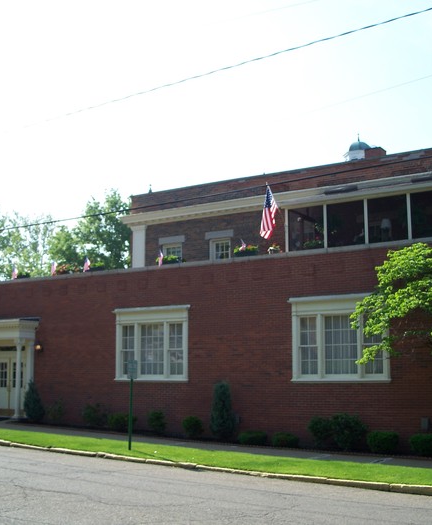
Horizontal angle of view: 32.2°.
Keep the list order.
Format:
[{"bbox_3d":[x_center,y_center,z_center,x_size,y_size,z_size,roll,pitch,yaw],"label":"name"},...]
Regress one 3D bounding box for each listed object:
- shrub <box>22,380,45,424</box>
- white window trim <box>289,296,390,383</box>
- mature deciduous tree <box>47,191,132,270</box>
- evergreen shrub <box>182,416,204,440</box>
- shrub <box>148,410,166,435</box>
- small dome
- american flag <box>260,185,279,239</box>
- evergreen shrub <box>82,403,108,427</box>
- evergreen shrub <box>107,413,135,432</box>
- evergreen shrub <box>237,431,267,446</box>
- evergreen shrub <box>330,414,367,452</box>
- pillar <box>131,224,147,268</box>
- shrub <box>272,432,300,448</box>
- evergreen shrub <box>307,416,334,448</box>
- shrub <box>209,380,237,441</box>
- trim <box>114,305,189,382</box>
[{"bbox_3d":[-6.044,4.603,24.777,0.707,1.405,0.707,0,-8,0],"label":"shrub"},{"bbox_3d":[3.282,2.065,19.987,2.860,2.290,0.250,-5,-9,31],"label":"white window trim"},{"bbox_3d":[-7.104,1.975,46.050,7.000,12.900,7.000,-5,-9,31],"label":"mature deciduous tree"},{"bbox_3d":[-0.646,4.718,21.494,0.680,0.690,0.680,0,-8,0],"label":"evergreen shrub"},{"bbox_3d":[-1.723,4.712,22.035,0.514,0.714,0.514,0,-8,0],"label":"shrub"},{"bbox_3d":[5.754,-4.659,30.000,0.880,0.440,0.880,0,-8,0],"label":"small dome"},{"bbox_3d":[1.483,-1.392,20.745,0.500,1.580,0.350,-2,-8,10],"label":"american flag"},{"bbox_3d":[-3.761,4.775,23.353,0.787,0.820,0.787,0,-8,0],"label":"evergreen shrub"},{"bbox_3d":[-2.862,4.846,22.660,0.764,0.612,0.764,0,-8,0],"label":"evergreen shrub"},{"bbox_3d":[0.984,4.746,20.174,0.837,0.436,0.795,0,-8,0],"label":"evergreen shrub"},{"bbox_3d":[3.317,4.230,18.728,0.874,0.961,0.874,0,-8,0],"label":"evergreen shrub"},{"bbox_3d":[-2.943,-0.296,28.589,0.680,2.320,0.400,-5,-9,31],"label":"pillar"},{"bbox_3d":[1.824,4.672,19.637,0.662,0.424,0.629,0,-8,0],"label":"shrub"},{"bbox_3d":[2.719,4.401,19.373,0.800,0.810,0.800,0,-8,0],"label":"evergreen shrub"},{"bbox_3d":[0.209,4.121,20.834,0.702,1.688,0.702,0,-8,0],"label":"shrub"},{"bbox_3d":[-2.031,2.545,23.245,2.900,2.310,0.250,-5,-9,31],"label":"trim"}]

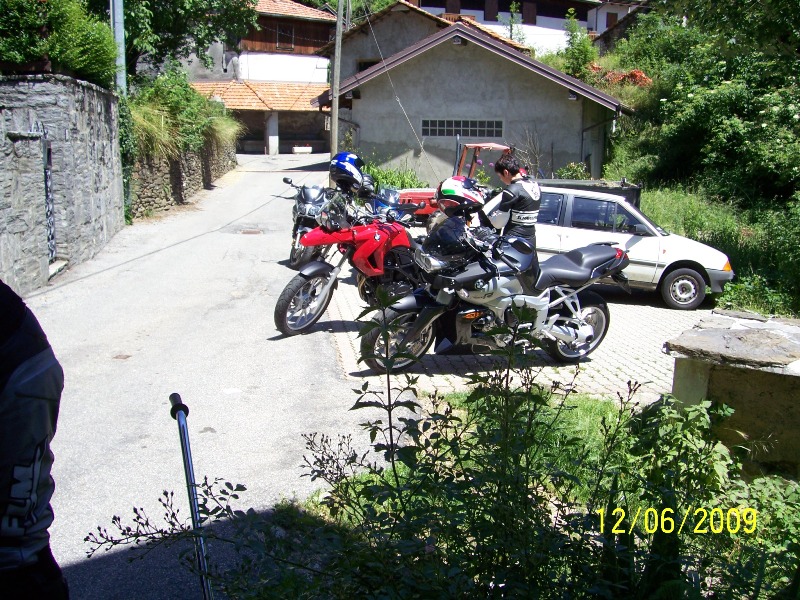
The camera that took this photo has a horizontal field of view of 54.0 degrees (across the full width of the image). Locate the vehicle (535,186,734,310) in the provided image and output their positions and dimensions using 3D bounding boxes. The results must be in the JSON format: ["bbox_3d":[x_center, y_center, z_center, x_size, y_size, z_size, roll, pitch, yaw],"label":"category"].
[{"bbox_3d":[2.720,-0.765,10.870,3.520,1.370,1.570,6,9,13],"label":"vehicle"}]

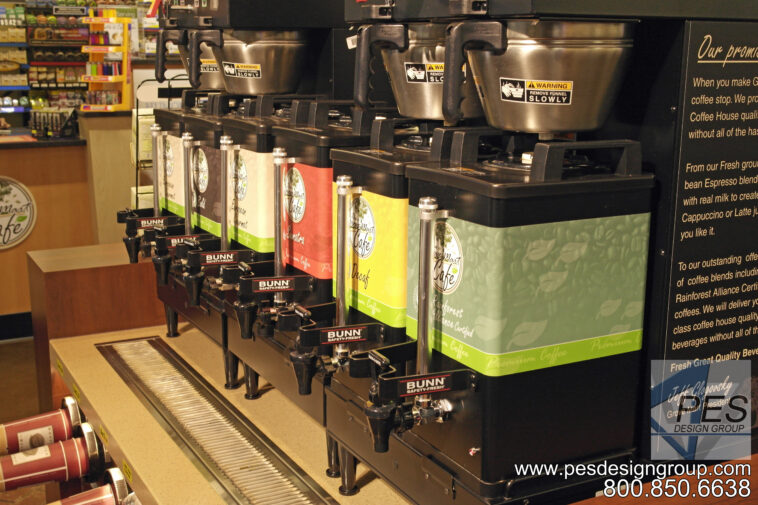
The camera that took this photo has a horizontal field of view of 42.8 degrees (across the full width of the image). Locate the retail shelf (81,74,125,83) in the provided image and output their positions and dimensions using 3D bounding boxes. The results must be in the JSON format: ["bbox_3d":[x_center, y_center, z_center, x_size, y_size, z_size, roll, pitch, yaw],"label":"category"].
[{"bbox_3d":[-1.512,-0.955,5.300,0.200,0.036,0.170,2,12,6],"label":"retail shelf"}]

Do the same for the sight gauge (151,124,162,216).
[{"bbox_3d":[-0.512,-0.172,2.231,0.024,0.250,0.024,-6,15,-29],"label":"sight gauge"}]

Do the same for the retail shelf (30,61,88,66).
[{"bbox_3d":[-2.071,-1.232,6.294,0.400,0.040,0.200,-6,15,-29],"label":"retail shelf"}]

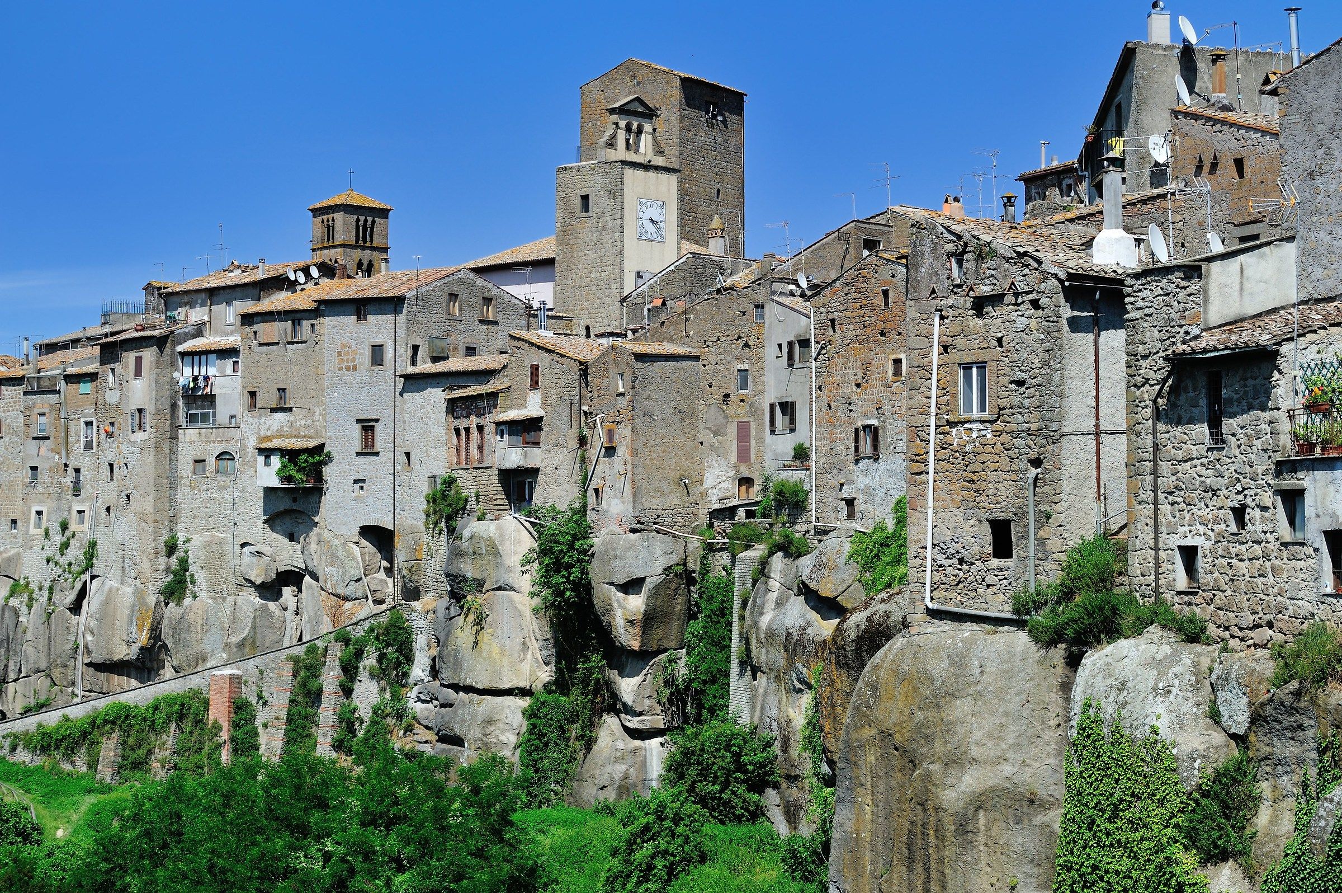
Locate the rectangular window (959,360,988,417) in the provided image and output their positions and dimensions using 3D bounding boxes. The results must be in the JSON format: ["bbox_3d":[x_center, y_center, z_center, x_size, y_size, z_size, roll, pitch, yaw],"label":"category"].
[{"bbox_3d":[6.741,-1.283,58.000,0.820,1.200,0.180,-2,-2,45],"label":"rectangular window"}]

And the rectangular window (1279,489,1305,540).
[{"bbox_3d":[13.333,1.486,56.000,0.250,1.150,0.800,1,-1,-32],"label":"rectangular window"}]

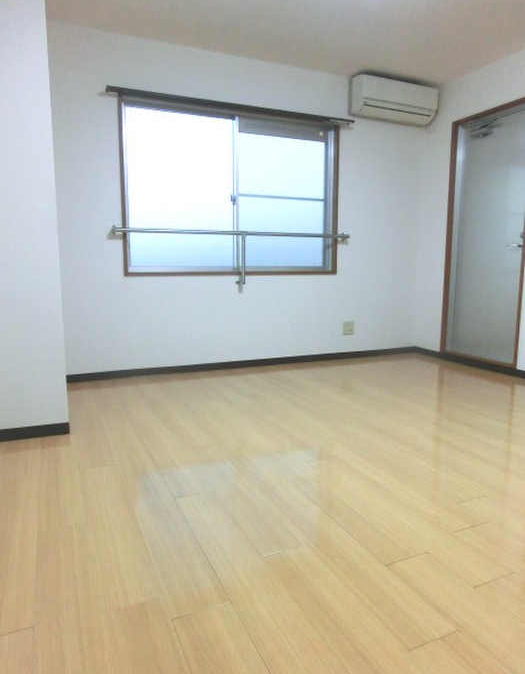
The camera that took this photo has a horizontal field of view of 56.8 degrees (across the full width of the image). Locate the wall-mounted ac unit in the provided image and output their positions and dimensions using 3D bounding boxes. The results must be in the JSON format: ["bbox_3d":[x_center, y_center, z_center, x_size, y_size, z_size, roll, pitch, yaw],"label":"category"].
[{"bbox_3d":[1.118,-1.980,4.058,0.763,0.288,0.196,-3,9,-23],"label":"wall-mounted ac unit"}]

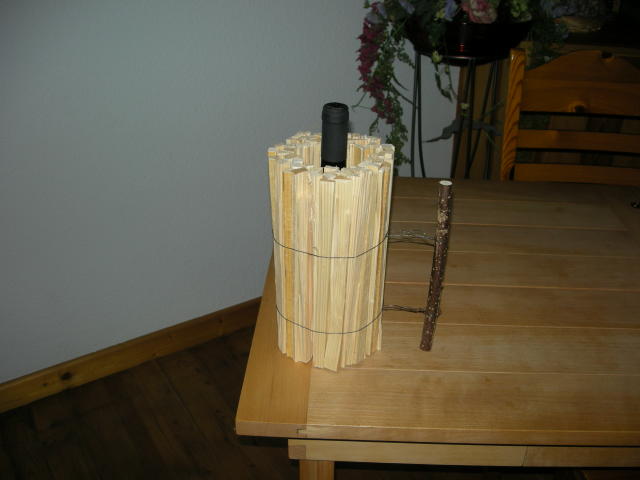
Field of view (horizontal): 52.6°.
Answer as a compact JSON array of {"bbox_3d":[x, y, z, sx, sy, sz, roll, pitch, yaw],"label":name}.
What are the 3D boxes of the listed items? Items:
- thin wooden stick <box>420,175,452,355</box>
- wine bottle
[{"bbox_3d":[0.139,0.038,0.777,0.015,0.233,0.015,2,29,2],"label":"thin wooden stick"},{"bbox_3d":[0.015,-0.014,0.794,0.075,0.310,0.075,2,29,2],"label":"wine bottle"}]

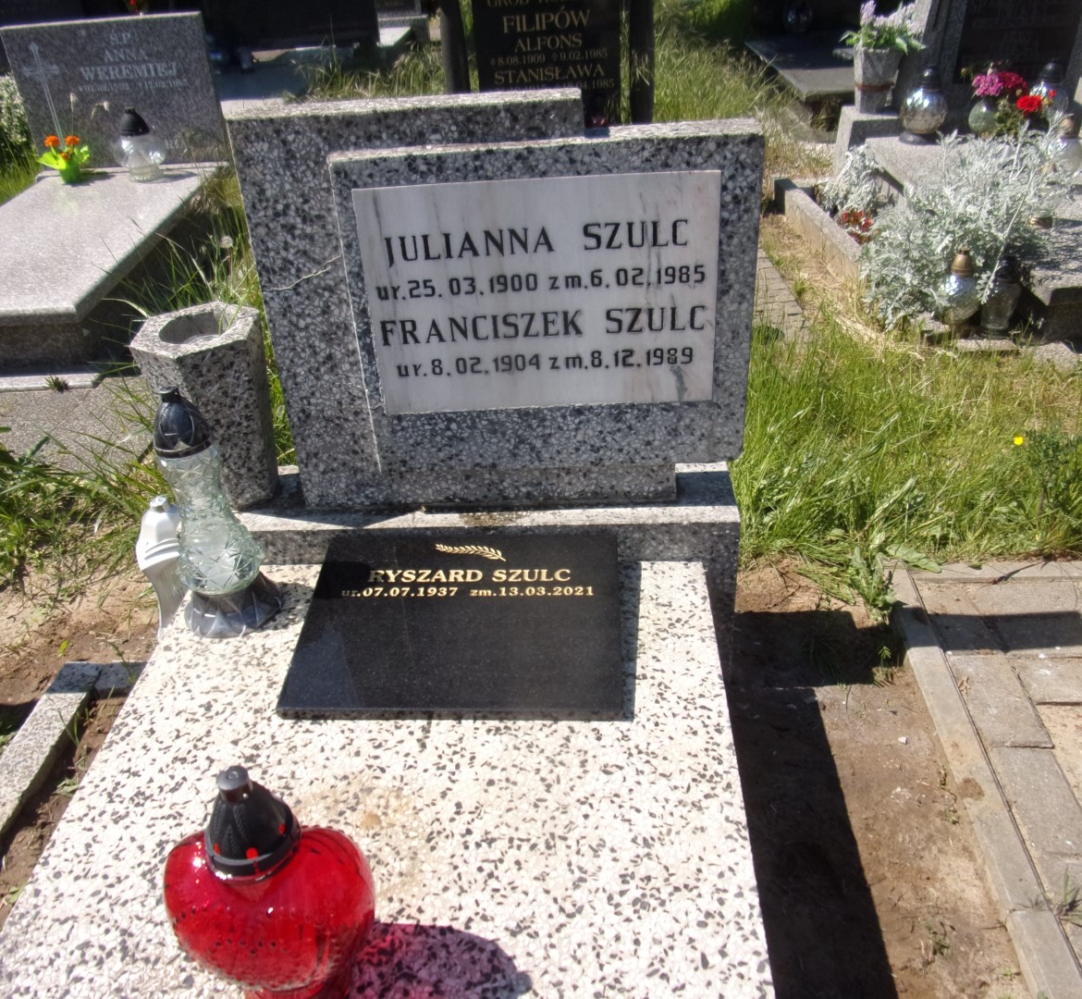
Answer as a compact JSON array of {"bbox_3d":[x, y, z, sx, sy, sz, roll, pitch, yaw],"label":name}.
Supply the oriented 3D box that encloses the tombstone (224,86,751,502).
[{"bbox_3d":[-0.051,-0.266,1.348,0.676,0.582,0.192,-2,30,2],"label":"tombstone"}]

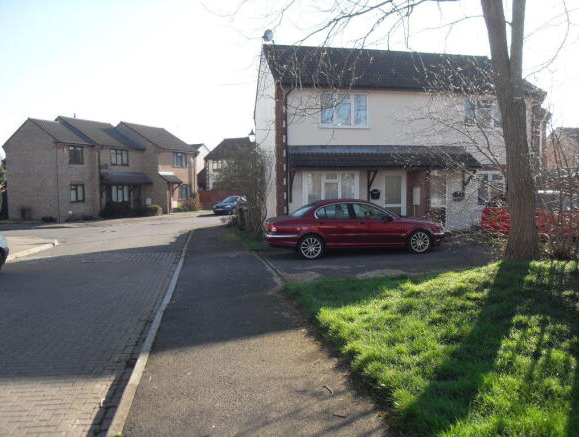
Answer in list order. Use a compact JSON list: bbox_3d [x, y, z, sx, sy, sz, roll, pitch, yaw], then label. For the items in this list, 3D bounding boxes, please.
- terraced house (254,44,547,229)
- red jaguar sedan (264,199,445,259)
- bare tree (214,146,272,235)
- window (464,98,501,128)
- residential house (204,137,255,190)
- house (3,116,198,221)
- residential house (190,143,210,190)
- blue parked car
[{"bbox_3d":[3.996,-3.497,20.306,10.306,7.504,7.700,-1,4,-10],"label":"terraced house"},{"bbox_3d":[1.696,0.210,12.180,4.680,1.395,1.790,-2,4,-8],"label":"red jaguar sedan"},{"bbox_3d":[-1.760,-1.034,17.770,2.100,3.200,1.900,-1,4,0],"label":"bare tree"},{"bbox_3d":[7.274,-3.903,17.561,1.680,1.160,0.140,-1,4,-10],"label":"window"},{"bbox_3d":[-4.119,-4.985,49.982,7.000,7.400,7.200,1,4,26],"label":"residential house"},{"bbox_3d":[-14.070,-3.878,37.132,7.400,7.300,12.800,1,4,25],"label":"house"},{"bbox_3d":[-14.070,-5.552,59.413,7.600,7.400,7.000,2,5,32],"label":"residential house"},{"bbox_3d":[-4.261,-1.110,38.615,1.720,1.430,4.150,1,5,27],"label":"blue parked car"}]

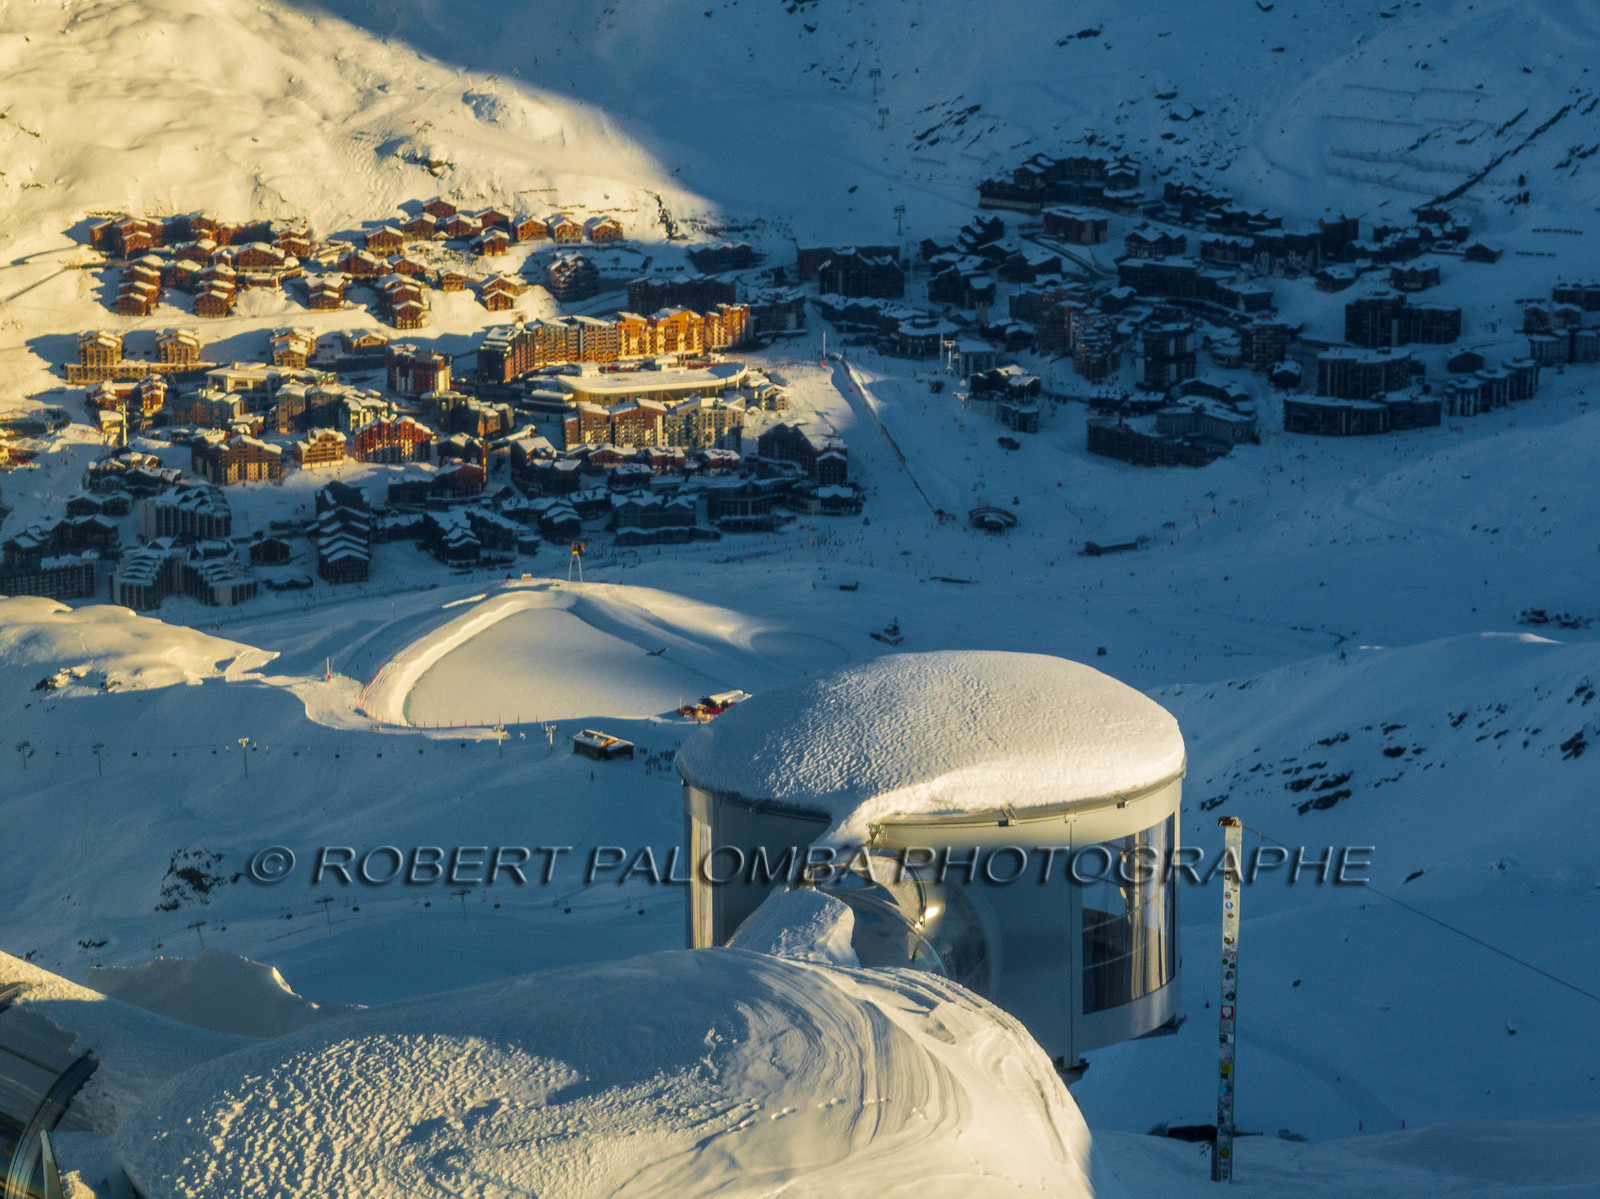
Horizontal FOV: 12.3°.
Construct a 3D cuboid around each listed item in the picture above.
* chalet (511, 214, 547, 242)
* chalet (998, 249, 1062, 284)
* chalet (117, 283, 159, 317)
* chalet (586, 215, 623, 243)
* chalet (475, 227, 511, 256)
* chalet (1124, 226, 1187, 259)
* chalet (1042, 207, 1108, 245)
[{"bbox_3d":[-155.810,-213.560,4272.660,17.200,12.850,14.170,-5,15,-19],"label":"chalet"},{"bbox_3d":[136.470,-199.140,4413.720,26.400,17.300,28.400,7,16,27],"label":"chalet"},{"bbox_3d":[-350.122,-158.851,3931.244,17.000,16.000,17.000,5,15,17],"label":"chalet"},{"bbox_3d":[-116.850,-222.230,4457.890,18.800,13.900,14.200,-4,15,-17],"label":"chalet"},{"bbox_3d":[-175.710,-204.570,4250.400,17.200,12.650,14.670,-5,15,-18],"label":"chalet"},{"bbox_3d":[193.161,-194.212,4040.727,31.000,13.500,15.000,-3,15,-12],"label":"chalet"},{"bbox_3d":[149.370,-203.158,4042.142,17.000,13.300,37.000,-11,18,-36],"label":"chalet"}]

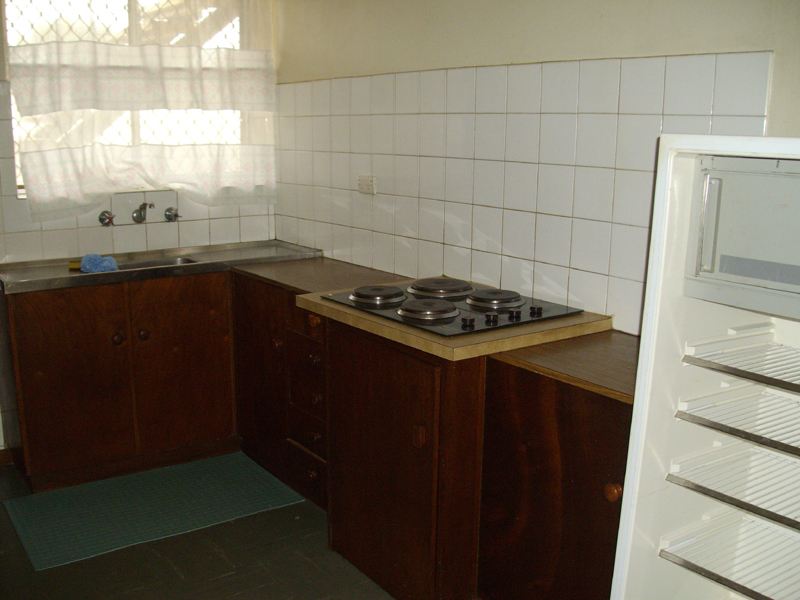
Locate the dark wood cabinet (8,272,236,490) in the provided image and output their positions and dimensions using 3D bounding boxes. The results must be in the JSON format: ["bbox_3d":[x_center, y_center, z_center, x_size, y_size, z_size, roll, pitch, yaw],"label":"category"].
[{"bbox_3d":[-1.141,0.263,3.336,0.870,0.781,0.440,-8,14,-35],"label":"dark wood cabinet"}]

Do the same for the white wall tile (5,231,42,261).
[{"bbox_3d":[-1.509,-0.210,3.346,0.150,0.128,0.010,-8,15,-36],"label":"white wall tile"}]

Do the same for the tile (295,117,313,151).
[{"bbox_3d":[-0.422,-0.743,3.708,0.008,0.151,0.151,-8,15,-36],"label":"tile"}]

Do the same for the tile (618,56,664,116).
[{"bbox_3d":[0.661,-0.581,2.261,0.010,0.152,0.152,-8,14,-35],"label":"tile"}]

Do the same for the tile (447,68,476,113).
[{"bbox_3d":[0.203,-0.702,2.798,0.010,0.150,0.150,-8,14,-35],"label":"tile"}]

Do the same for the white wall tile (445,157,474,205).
[{"bbox_3d":[0.208,-0.415,2.898,0.008,0.151,0.151,-8,15,-36],"label":"white wall tile"}]

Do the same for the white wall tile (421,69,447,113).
[{"bbox_3d":[0.123,-0.747,3.002,0.010,0.152,0.152,-8,14,-35],"label":"white wall tile"}]

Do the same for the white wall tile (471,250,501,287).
[{"bbox_3d":[0.289,-0.090,2.801,0.010,0.145,0.150,-8,14,-35],"label":"white wall tile"}]

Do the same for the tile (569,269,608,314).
[{"bbox_3d":[0.570,-0.019,2.496,0.010,0.133,0.150,-8,15,-36],"label":"tile"}]

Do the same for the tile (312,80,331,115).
[{"bbox_3d":[-0.320,-0.840,3.465,0.010,0.148,0.148,-8,14,-35],"label":"tile"}]

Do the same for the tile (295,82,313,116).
[{"bbox_3d":[-0.417,-0.878,3.633,0.010,0.150,0.150,-8,14,-35],"label":"tile"}]

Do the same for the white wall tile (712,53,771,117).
[{"bbox_3d":[0.828,-0.521,2.014,0.010,0.152,0.152,-8,14,-35],"label":"white wall tile"}]

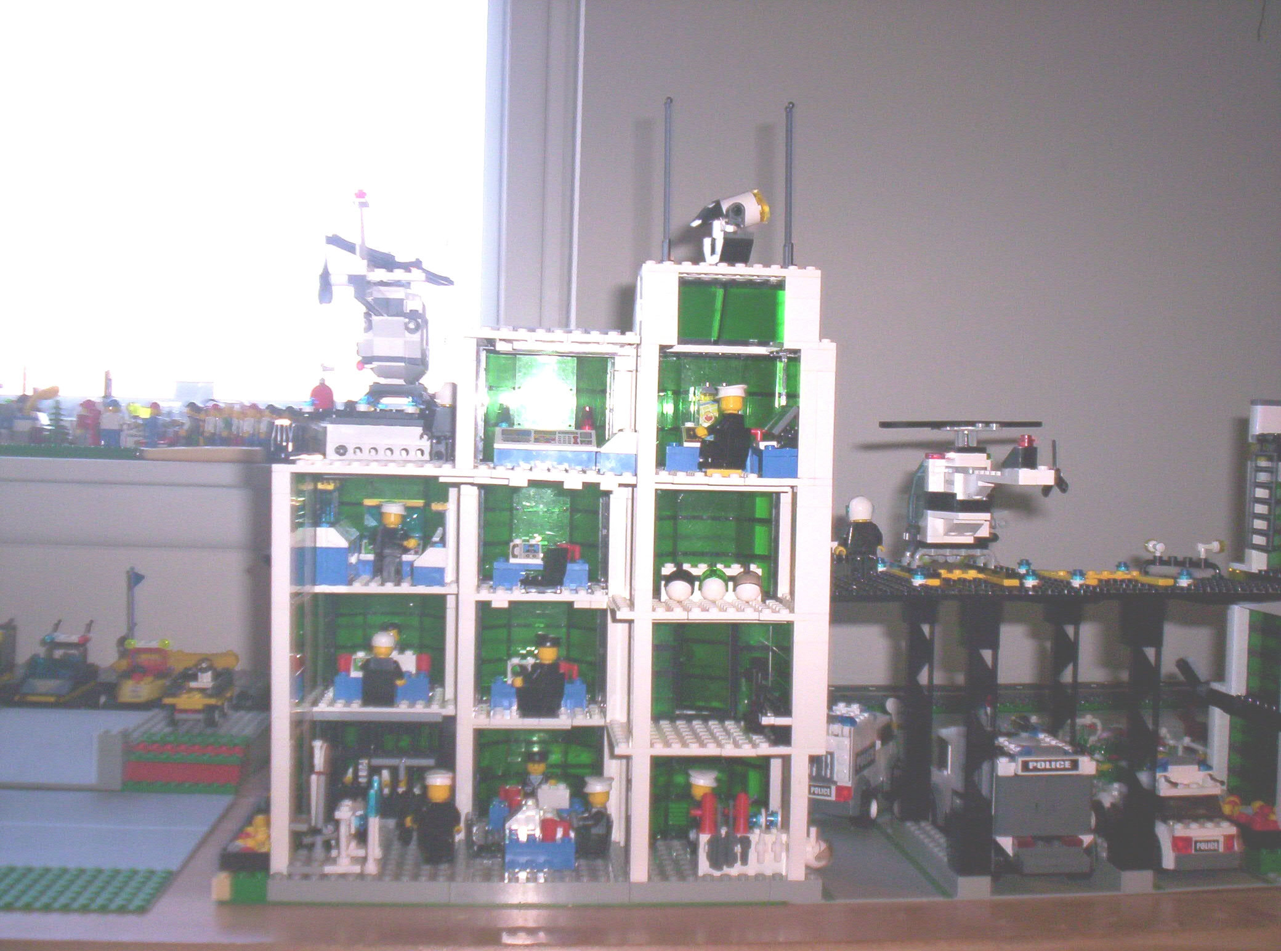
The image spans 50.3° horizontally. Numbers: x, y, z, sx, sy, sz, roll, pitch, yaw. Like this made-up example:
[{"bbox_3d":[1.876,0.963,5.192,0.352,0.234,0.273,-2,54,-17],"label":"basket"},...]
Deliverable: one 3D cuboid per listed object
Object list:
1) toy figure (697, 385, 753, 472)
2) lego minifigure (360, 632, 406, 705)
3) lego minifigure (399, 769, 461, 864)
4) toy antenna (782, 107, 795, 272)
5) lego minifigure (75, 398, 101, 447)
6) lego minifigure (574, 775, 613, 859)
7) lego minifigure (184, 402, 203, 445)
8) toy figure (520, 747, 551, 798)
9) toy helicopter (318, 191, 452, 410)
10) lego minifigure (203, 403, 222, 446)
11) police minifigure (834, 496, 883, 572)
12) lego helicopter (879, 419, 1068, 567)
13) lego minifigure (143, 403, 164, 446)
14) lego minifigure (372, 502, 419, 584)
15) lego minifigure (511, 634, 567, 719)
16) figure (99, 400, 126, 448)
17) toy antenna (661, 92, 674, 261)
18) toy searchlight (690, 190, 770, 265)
[{"bbox_3d":[0.039,-0.022,0.634,0.023,0.040,0.021,2,2,28],"label":"toy figure"},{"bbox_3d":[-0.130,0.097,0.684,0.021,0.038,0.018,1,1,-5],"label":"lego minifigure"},{"bbox_3d":[-0.097,0.158,0.637,0.026,0.043,0.017,1,2,-14],"label":"lego minifigure"},{"bbox_3d":[0.067,-0.132,0.620,0.006,0.076,0.006,1,1,-5],"label":"toy antenna"},{"bbox_3d":[-0.474,-0.045,1.170,0.017,0.041,0.021,1,2,-7],"label":"lego minifigure"},{"bbox_3d":[-0.022,0.161,0.642,0.018,0.039,0.020,1,1,3],"label":"lego minifigure"},{"bbox_3d":[-0.416,-0.049,1.270,0.016,0.041,0.021,1,1,-3],"label":"lego minifigure"},{"bbox_3d":[-0.052,0.157,0.690,0.022,0.041,0.016,1,1,-5],"label":"toy figure"},{"bbox_3d":[-0.135,-0.092,0.720,0.070,0.114,0.060,1,2,-10],"label":"toy helicopter"},{"bbox_3d":[-0.398,-0.048,1.270,0.016,0.041,0.021,1,1,-3],"label":"lego minifigure"},{"bbox_3d":[0.113,0.031,0.699,0.024,0.042,0.016,1,2,-8],"label":"police minifigure"},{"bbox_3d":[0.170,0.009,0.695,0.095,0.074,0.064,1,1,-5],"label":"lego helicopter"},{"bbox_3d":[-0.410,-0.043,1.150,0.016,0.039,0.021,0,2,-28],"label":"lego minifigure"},{"bbox_3d":[-0.123,0.034,0.684,0.017,0.042,0.021,0,2,-38],"label":"lego minifigure"},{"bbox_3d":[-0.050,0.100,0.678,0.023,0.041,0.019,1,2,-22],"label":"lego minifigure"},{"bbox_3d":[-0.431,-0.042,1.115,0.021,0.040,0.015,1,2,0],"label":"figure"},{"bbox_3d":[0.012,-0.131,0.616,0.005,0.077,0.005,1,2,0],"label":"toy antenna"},{"bbox_3d":[0.041,-0.114,0.627,0.037,0.035,0.019,1,1,-5],"label":"toy searchlight"}]

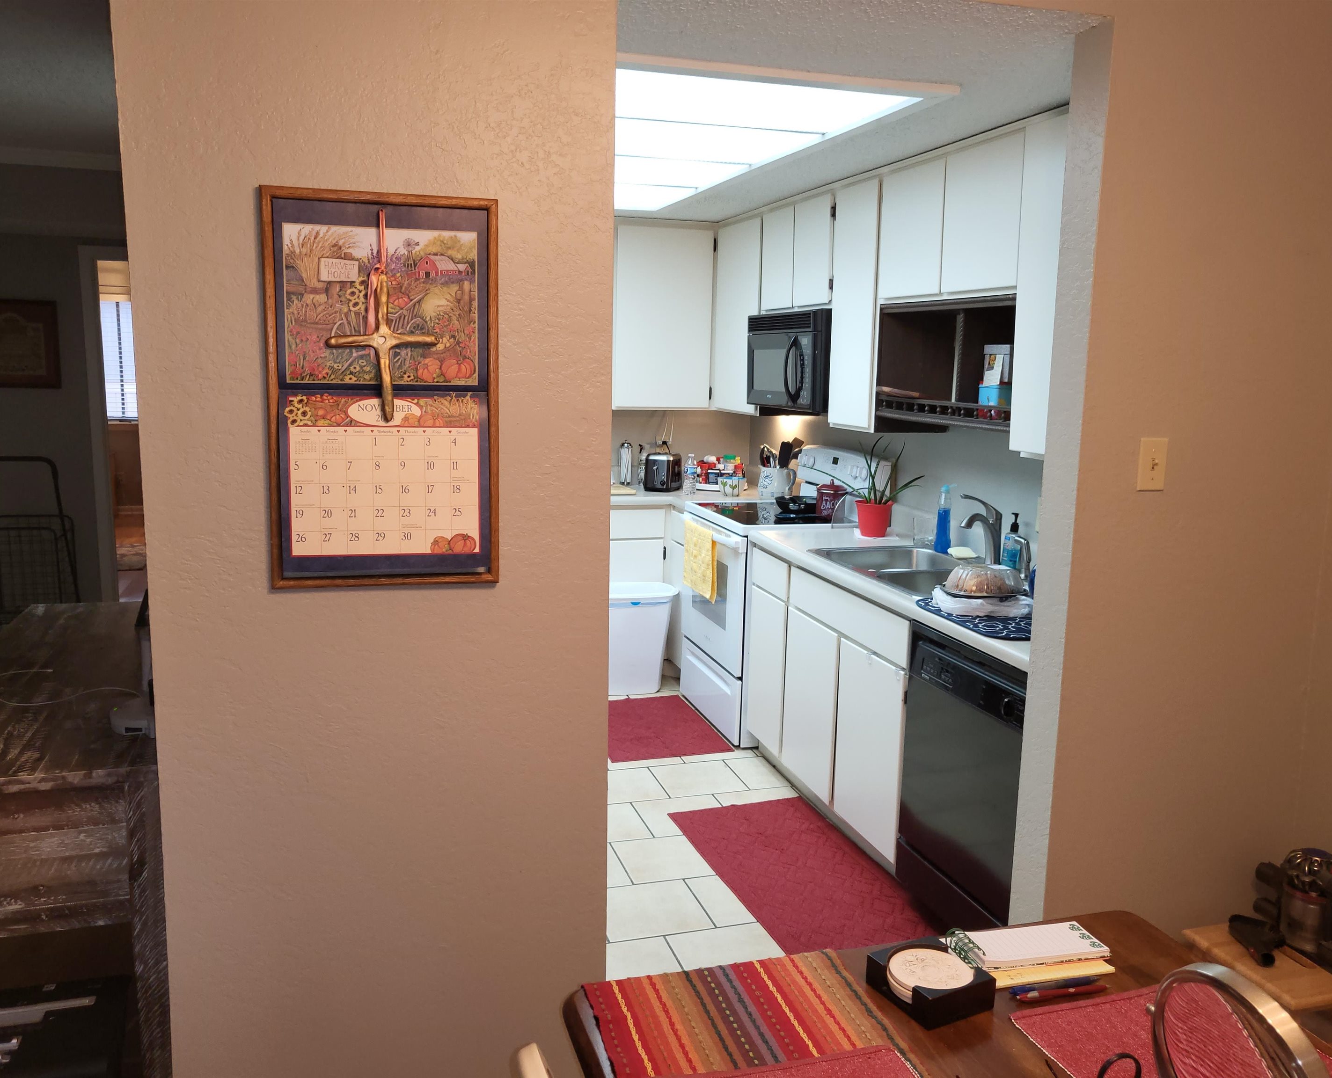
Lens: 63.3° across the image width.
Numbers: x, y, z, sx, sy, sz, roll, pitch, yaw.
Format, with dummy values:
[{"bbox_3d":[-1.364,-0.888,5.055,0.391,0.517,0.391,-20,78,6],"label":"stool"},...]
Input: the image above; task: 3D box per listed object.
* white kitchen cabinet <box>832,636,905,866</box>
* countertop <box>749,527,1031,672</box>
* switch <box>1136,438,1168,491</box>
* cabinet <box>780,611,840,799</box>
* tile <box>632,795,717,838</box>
[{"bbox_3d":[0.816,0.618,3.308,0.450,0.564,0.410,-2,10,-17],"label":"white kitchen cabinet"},{"bbox_3d":[0.872,0.131,3.317,0.632,0.042,1.775,-2,10,-17],"label":"countertop"},{"bbox_3d":[1.035,-0.156,2.286,0.071,0.115,0.014,-2,10,-17],"label":"switch"},{"bbox_3d":[0.776,0.563,3.854,0.590,0.590,0.410,-2,10,-17],"label":"cabinet"},{"bbox_3d":[0.066,0.967,3.759,0.305,0.012,0.305,-2,10,-17],"label":"tile"}]

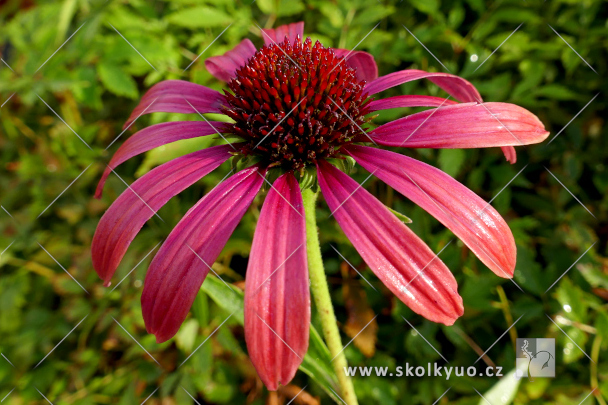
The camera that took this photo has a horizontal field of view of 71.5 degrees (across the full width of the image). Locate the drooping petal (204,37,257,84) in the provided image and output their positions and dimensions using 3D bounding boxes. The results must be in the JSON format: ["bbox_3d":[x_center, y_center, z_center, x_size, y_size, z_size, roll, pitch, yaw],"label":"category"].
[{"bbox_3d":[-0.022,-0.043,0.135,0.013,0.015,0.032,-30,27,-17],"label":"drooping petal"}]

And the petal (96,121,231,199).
[{"bbox_3d":[-0.044,-0.014,0.125,0.053,0.009,0.011,-23,54,20],"label":"petal"}]

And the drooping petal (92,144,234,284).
[{"bbox_3d":[-0.038,0.001,0.110,0.052,0.009,0.014,-45,60,7],"label":"drooping petal"}]

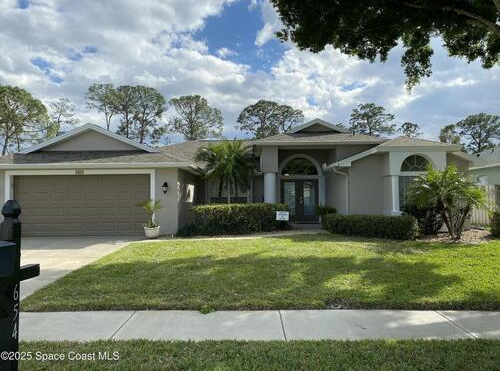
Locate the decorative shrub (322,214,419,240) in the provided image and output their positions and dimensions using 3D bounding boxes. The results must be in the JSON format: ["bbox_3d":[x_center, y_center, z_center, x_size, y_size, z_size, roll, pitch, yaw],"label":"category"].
[{"bbox_3d":[4.158,1.456,13.250,3.051,0.776,1.150,0,-1,6],"label":"decorative shrub"}]

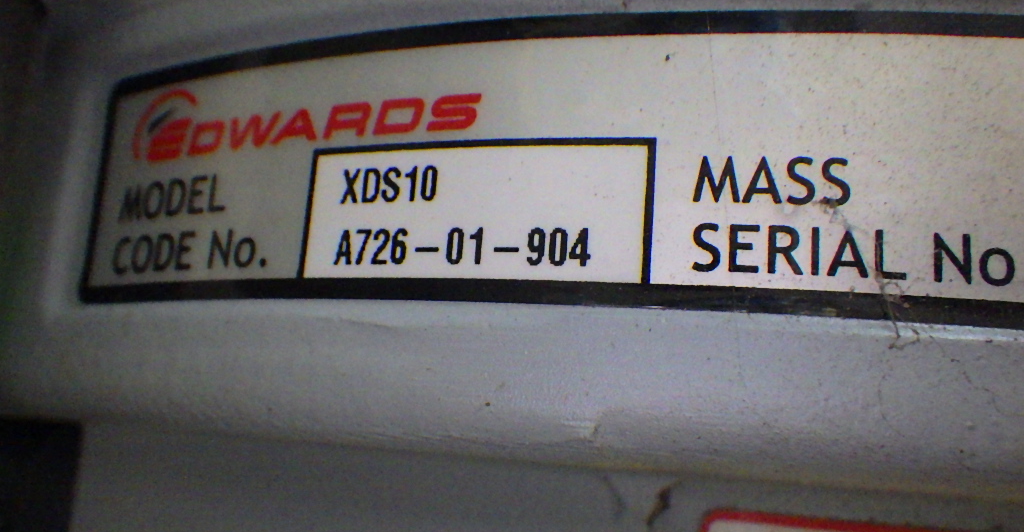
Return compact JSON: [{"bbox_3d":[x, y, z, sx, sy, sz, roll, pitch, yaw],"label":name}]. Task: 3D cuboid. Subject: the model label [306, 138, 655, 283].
[{"bbox_3d":[-0.003,-0.004,0.067,0.025,0.001,0.010,0,77,20],"label":"model label"}]

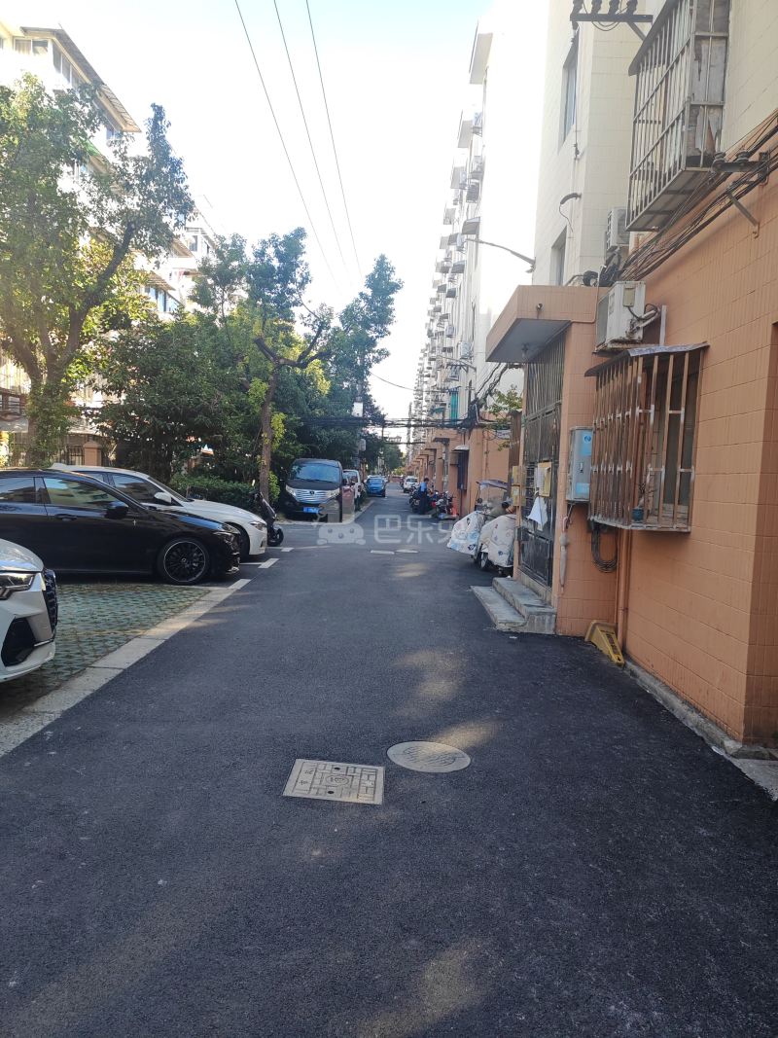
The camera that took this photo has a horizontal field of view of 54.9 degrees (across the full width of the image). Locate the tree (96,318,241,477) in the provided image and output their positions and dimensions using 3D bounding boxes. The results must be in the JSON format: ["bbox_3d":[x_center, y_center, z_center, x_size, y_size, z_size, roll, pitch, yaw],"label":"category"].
[{"bbox_3d":[-6.893,-3.225,23.243,4.600,6.200,4.500,3,3,1],"label":"tree"}]

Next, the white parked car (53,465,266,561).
[{"bbox_3d":[-4.423,-0.097,12.659,4.750,1.460,1.830,2,4,-16],"label":"white parked car"}]

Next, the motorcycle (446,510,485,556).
[{"bbox_3d":[1.686,0.341,13.880,0.820,1.040,1.650,4,4,20],"label":"motorcycle"}]

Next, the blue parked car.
[{"bbox_3d":[-1.034,-2.504,59.000,1.700,1.520,4.000,3,3,1],"label":"blue parked car"}]

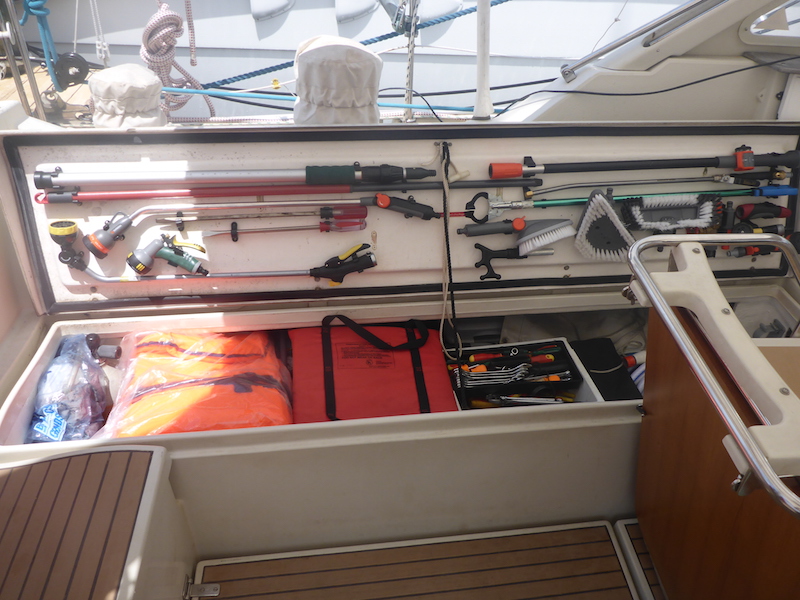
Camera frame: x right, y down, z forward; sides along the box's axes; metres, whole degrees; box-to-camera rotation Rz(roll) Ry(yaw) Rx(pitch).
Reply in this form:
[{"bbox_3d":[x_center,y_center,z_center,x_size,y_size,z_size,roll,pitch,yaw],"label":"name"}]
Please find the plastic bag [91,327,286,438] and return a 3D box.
[{"bbox_3d":[-0.518,0.261,1.733,0.450,0.170,0.430,-3,32,-8],"label":"plastic bag"}]

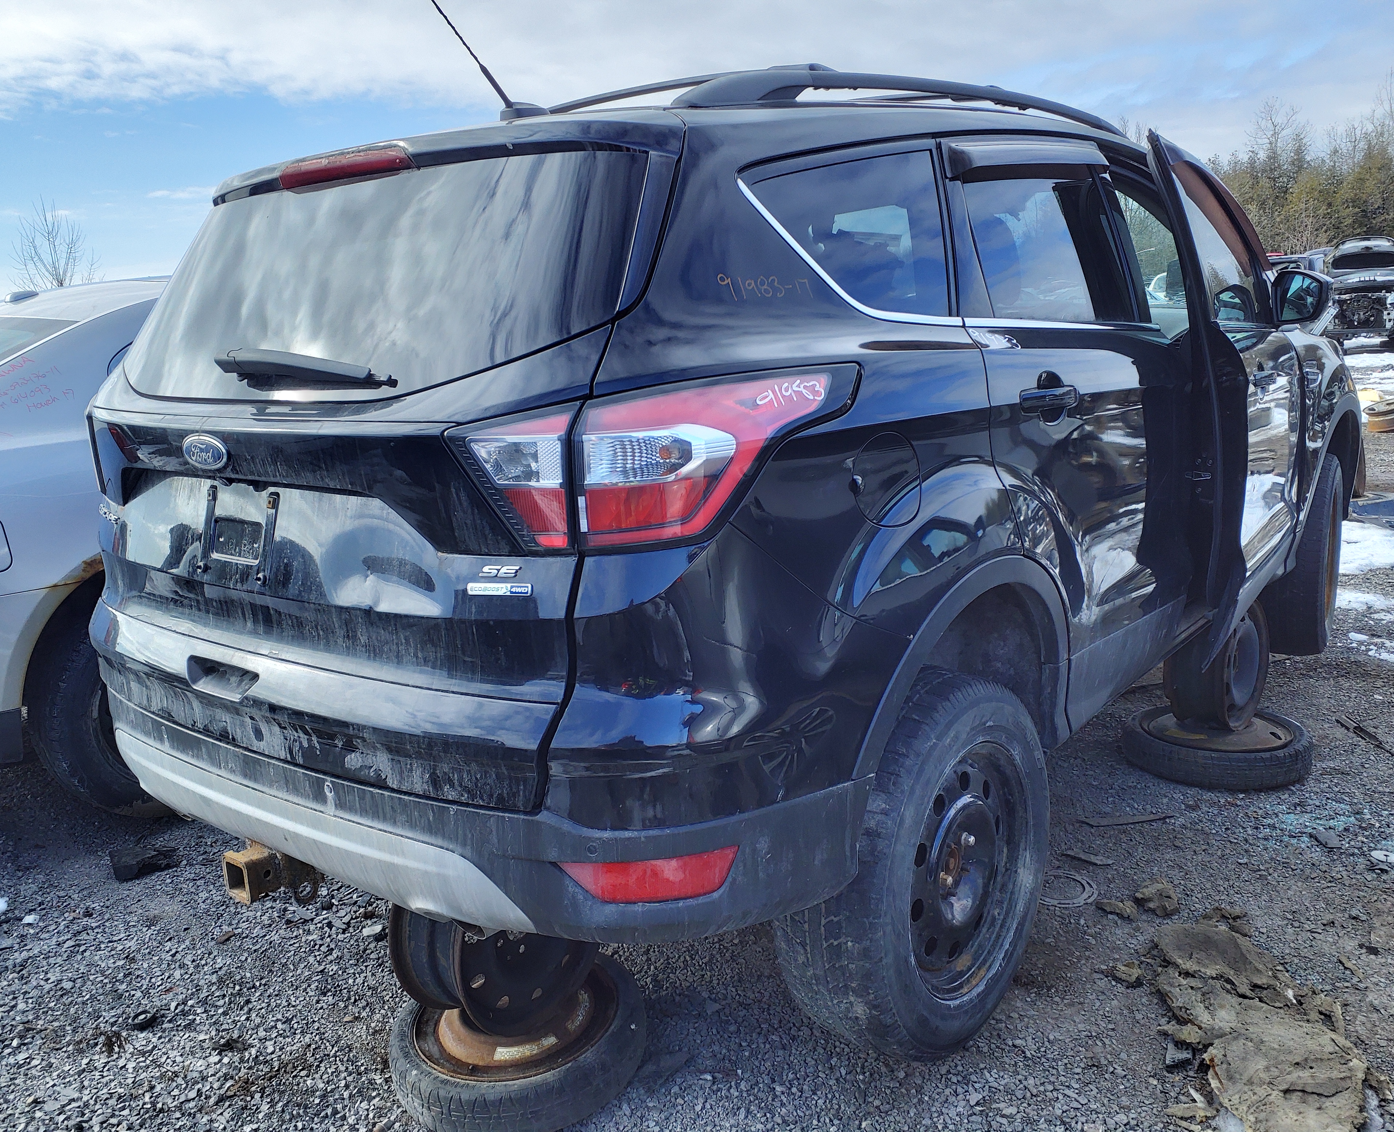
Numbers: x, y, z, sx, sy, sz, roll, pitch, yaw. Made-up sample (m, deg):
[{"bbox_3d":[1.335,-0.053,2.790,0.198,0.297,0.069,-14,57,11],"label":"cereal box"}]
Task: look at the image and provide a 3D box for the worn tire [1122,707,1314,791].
[{"bbox_3d":[1.554,0.539,3.400,0.515,0.120,0.515,-4,11,-11],"label":"worn tire"}]

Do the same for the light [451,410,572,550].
[{"bbox_3d":[-0.226,-0.116,1.494,0.200,0.195,0.120,5,16,31],"label":"light"}]

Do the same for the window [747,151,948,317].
[{"bbox_3d":[0.292,-0.543,1.840,0.050,0.310,0.550,-17,1,43],"label":"window"}]

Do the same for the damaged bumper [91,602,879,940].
[{"bbox_3d":[-0.598,0.226,2.006,1.820,0.460,0.560,8,18,39],"label":"damaged bumper"}]

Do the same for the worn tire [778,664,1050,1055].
[{"bbox_3d":[0.417,0.540,2.110,0.240,0.690,0.690,3,14,41],"label":"worn tire"}]

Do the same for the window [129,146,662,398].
[{"bbox_3d":[-0.620,-0.449,1.855,1.270,0.460,0.130,8,-17,39],"label":"window"}]

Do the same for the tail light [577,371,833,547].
[{"bbox_3d":[0.039,-0.145,1.508,0.180,0.210,0.390,7,17,40],"label":"tail light"}]

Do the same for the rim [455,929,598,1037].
[{"bbox_3d":[-0.380,0.695,2.225,0.180,0.400,0.400,7,16,37],"label":"rim"}]

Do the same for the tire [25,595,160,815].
[{"bbox_3d":[-1.690,0.440,3.530,0.220,0.660,0.660,3,14,41],"label":"tire"}]

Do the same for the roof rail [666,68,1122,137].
[{"bbox_3d":[0.550,-0.963,2.370,0.070,0.100,1.880,7,19,40],"label":"roof rail"}]

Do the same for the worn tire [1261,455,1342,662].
[{"bbox_3d":[2.130,-0.045,4.000,0.240,0.690,0.690,5,16,35],"label":"worn tire"}]

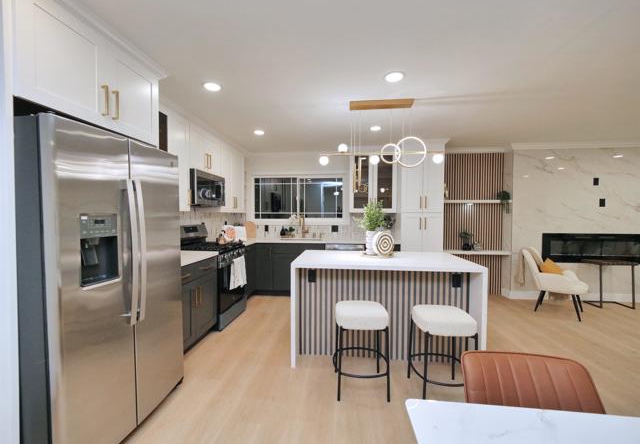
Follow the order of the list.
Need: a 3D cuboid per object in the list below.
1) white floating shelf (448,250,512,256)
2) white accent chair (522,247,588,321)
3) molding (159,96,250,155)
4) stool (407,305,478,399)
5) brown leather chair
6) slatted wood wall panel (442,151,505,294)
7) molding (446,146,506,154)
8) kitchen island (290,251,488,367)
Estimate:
[{"bbox_3d":[2.532,0.505,4.272,1.060,0.050,0.250,0,2,6],"label":"white floating shelf"},{"bbox_3d":[3.263,0.818,3.604,0.680,0.840,0.580,2,2,45],"label":"white accent chair"},{"bbox_3d":[-1.422,-1.168,3.518,0.085,0.090,2.450,0,2,6],"label":"molding"},{"bbox_3d":[0.917,0.979,1.966,0.410,0.640,0.390,0,2,2],"label":"stool"},{"bbox_3d":[0.753,0.930,0.745,0.470,0.830,0.560,0,2,6],"label":"brown leather chair"},{"bbox_3d":[2.513,0.033,4.261,1.080,2.370,0.250,0,2,6],"label":"slatted wood wall panel"},{"bbox_3d":[2.526,-1.174,4.231,1.030,0.095,0.080,0,2,6],"label":"molding"},{"bbox_3d":[0.592,0.817,2.563,1.606,0.922,0.785,0,2,6],"label":"kitchen island"}]

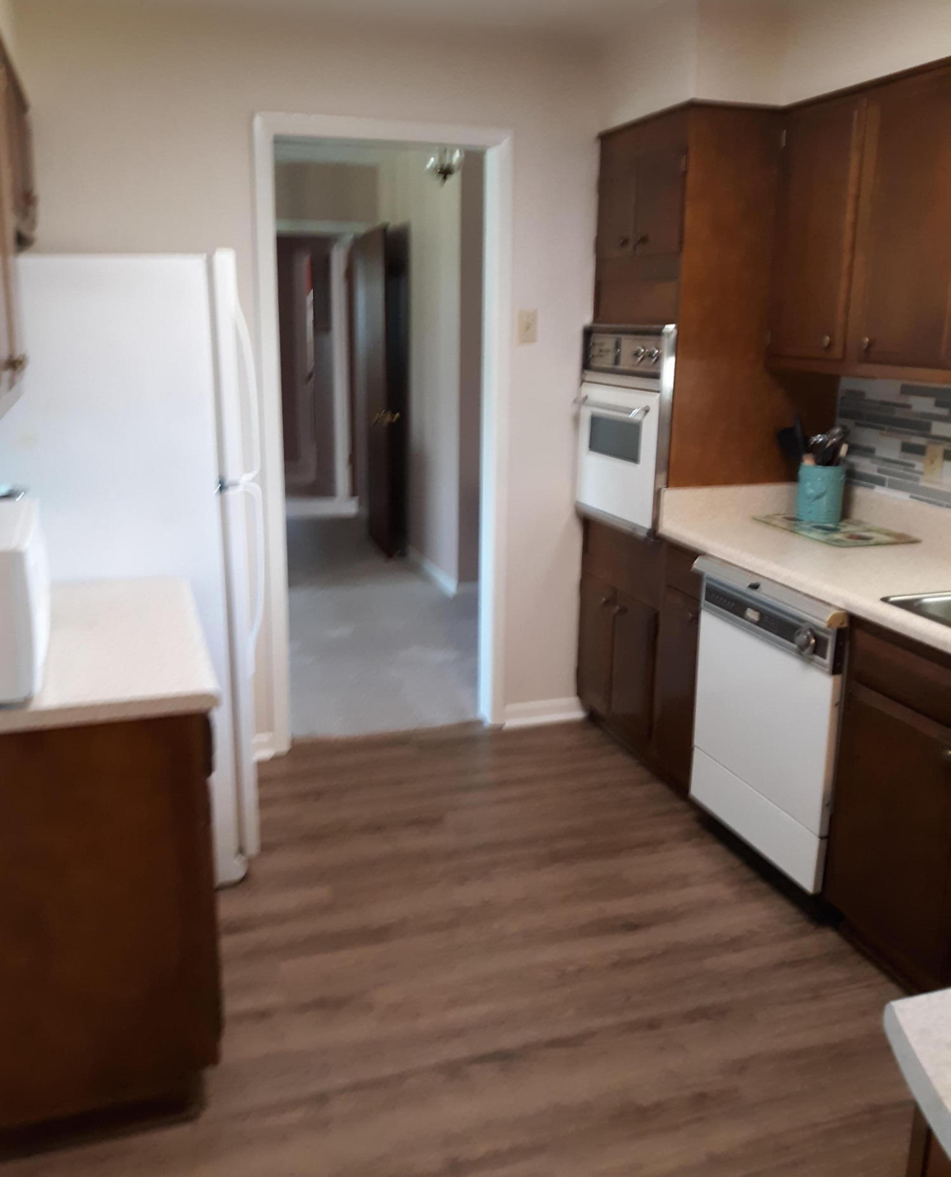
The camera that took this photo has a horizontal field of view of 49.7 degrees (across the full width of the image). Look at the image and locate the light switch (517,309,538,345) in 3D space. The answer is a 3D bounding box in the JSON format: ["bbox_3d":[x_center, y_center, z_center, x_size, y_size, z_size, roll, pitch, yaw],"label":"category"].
[{"bbox_3d":[0.182,-0.912,3.566,0.072,0.116,0.012,-4,15,-18],"label":"light switch"}]

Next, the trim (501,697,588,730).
[{"bbox_3d":[0.259,0.476,3.945,0.330,0.095,0.022,-4,15,-18],"label":"trim"}]

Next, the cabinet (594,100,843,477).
[{"bbox_3d":[0.785,-0.941,3.415,0.588,1.099,0.648,-4,15,-18],"label":"cabinet"}]

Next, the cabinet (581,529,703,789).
[{"bbox_3d":[0.810,0.188,3.606,0.588,0.828,0.844,-4,15,-18],"label":"cabinet"}]

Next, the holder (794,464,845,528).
[{"bbox_3d":[1.077,-0.301,3.200,0.135,0.175,0.135,-4,15,-18],"label":"holder"}]

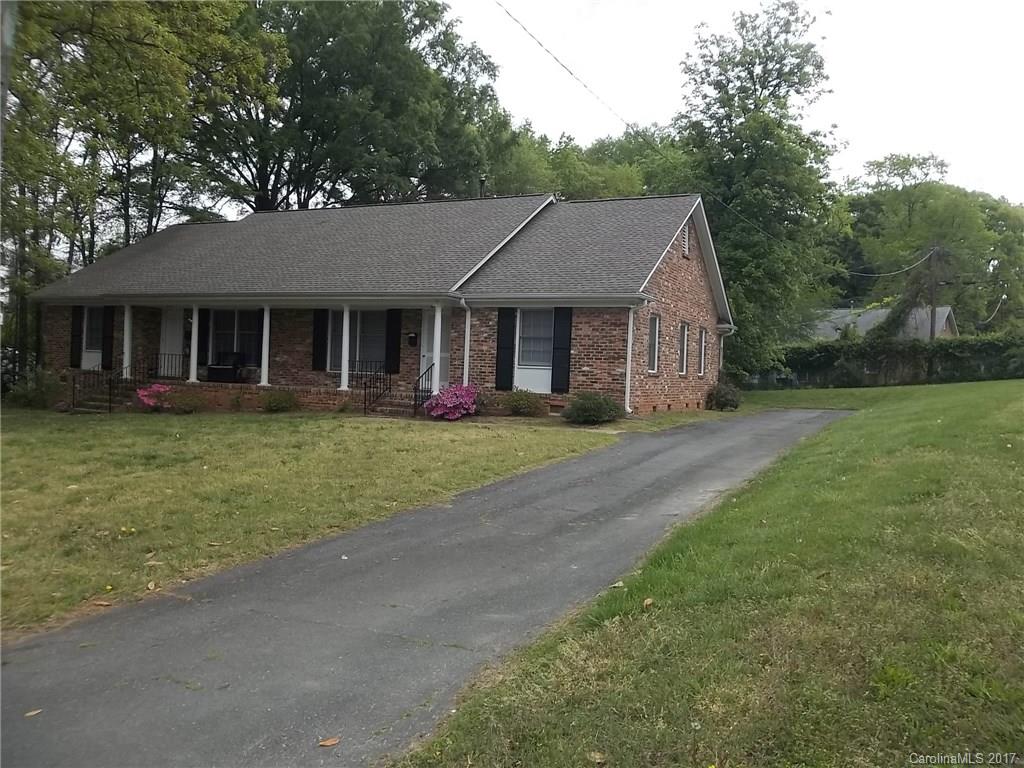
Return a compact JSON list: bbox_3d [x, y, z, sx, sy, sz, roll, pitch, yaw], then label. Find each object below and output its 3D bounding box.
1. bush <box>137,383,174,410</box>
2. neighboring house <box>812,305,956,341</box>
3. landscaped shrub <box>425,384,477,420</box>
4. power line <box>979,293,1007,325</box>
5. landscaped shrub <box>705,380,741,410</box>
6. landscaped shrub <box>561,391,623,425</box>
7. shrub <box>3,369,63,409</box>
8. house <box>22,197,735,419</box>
[{"bbox_3d":[-10.081,0.353,22.585,1.050,0.750,0.880,3,1,26],"label":"bush"},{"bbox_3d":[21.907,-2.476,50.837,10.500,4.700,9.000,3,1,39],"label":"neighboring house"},{"bbox_3d":[-1.387,0.424,18.305,1.180,0.800,1.000,3,1,26],"label":"landscaped shrub"},{"bbox_3d":[21.658,-3.403,36.000,1.300,1.400,0.500,3,1,26],"label":"power line"},{"bbox_3d":[6.091,0.331,23.000,0.980,0.840,0.950,3,1,26],"label":"landscaped shrub"},{"bbox_3d":[1.648,0.487,16.553,1.200,0.660,1.050,3,1,26],"label":"landscaped shrub"},{"bbox_3d":[-15.276,0.176,25.499,1.700,1.200,1.400,3,1,26],"label":"shrub"},{"bbox_3d":[-4.094,-2.465,25.342,19.850,6.560,10.460,3,1,26],"label":"house"}]

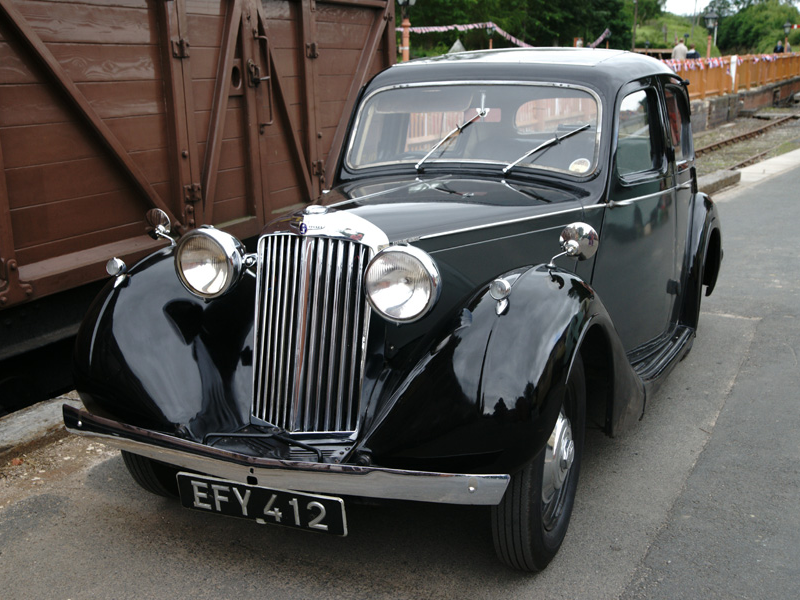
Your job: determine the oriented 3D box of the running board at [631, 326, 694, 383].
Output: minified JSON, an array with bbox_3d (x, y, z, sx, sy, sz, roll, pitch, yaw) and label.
[{"bbox_3d":[1.025,0.235,4.038,0.185,0.080,0.950,5,14,26],"label":"running board"}]

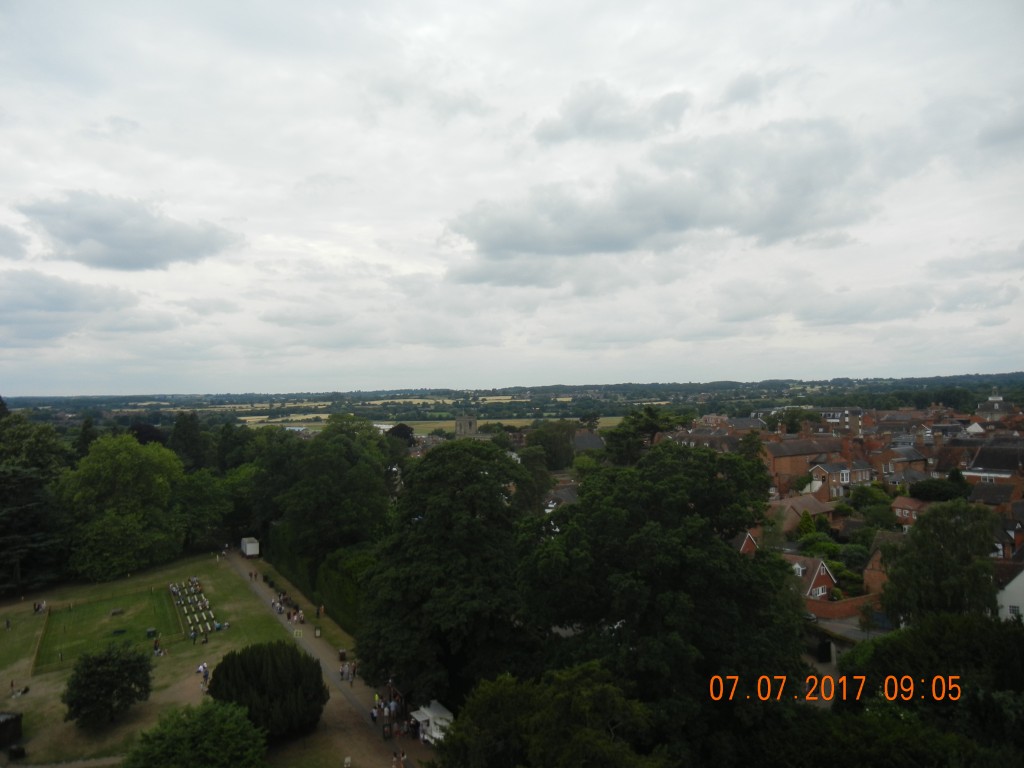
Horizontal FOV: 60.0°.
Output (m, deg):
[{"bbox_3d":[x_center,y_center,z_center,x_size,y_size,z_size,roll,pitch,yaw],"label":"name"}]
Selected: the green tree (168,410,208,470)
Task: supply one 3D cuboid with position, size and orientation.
[{"bbox_3d":[-90.960,21.920,249.910,11.270,28.350,11.000,-1,0,-20],"label":"green tree"}]

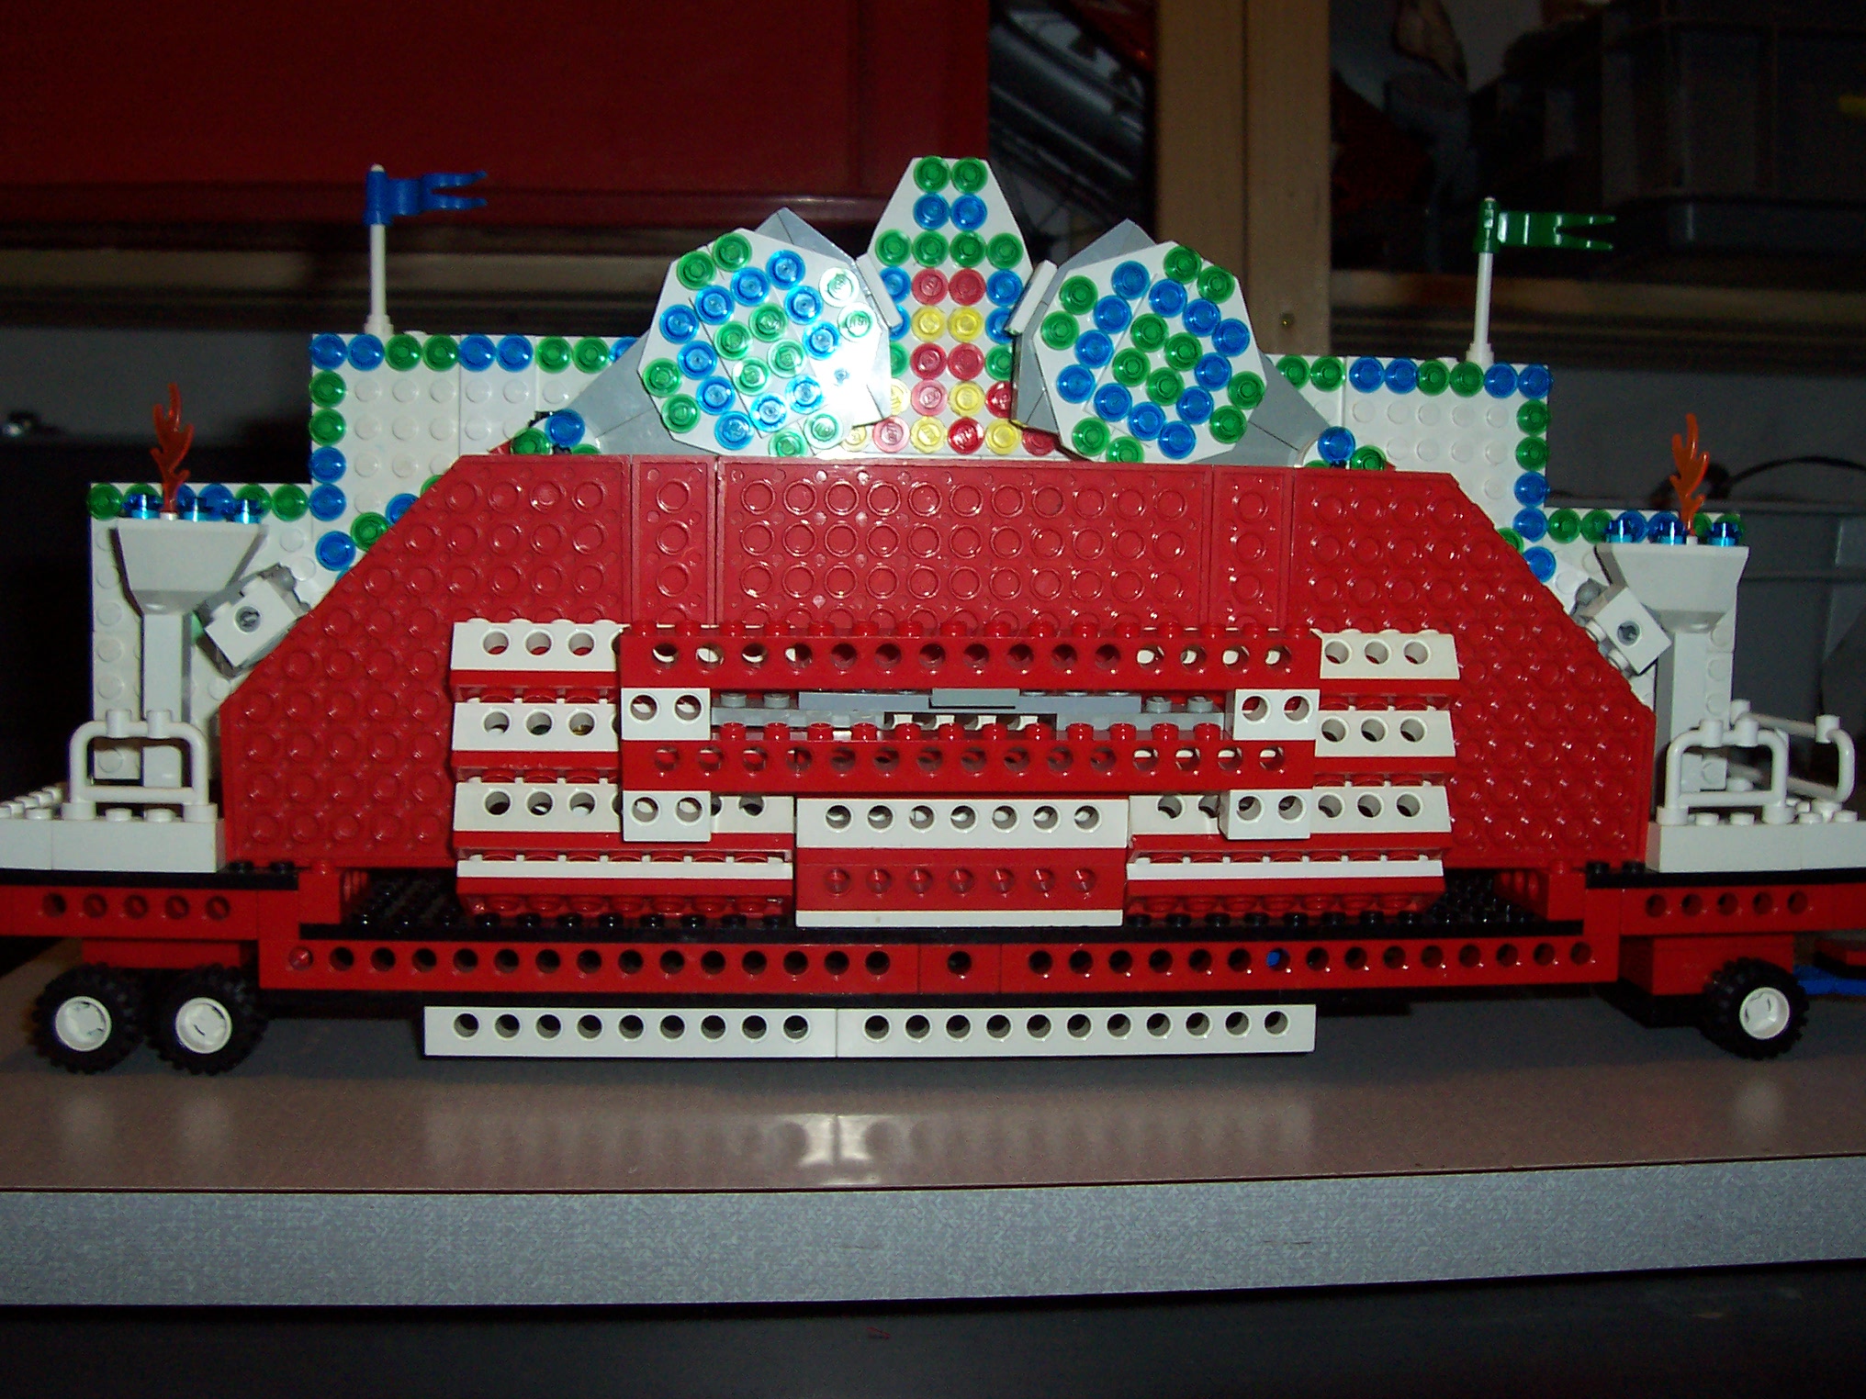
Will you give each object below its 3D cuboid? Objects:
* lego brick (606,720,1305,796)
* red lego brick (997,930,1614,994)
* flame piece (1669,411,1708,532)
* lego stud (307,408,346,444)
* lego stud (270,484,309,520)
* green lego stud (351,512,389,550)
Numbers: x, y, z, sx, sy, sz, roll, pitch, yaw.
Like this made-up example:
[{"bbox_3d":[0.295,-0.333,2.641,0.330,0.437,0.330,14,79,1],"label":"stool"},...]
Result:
[{"bbox_3d":[0.007,0.010,0.370,0.128,0.011,0.008,0,14,-5],"label":"lego brick"},{"bbox_3d":[0.076,0.052,0.402,0.128,0.011,0.008,1,4,-5],"label":"red lego brick"},{"bbox_3d":[0.159,-0.047,0.420,0.009,0.027,0.004,0,6,-5],"label":"flame piece"},{"bbox_3d":[-0.128,-0.057,0.422,0.008,0.008,0.005,0,5,-5],"label":"lego stud"},{"bbox_3d":[-0.137,-0.042,0.424,0.008,0.008,0.005,0,4,-5],"label":"lego stud"},{"bbox_3d":[-0.111,-0.033,0.393,0.008,0.008,0.005,0,5,-5],"label":"green lego stud"}]

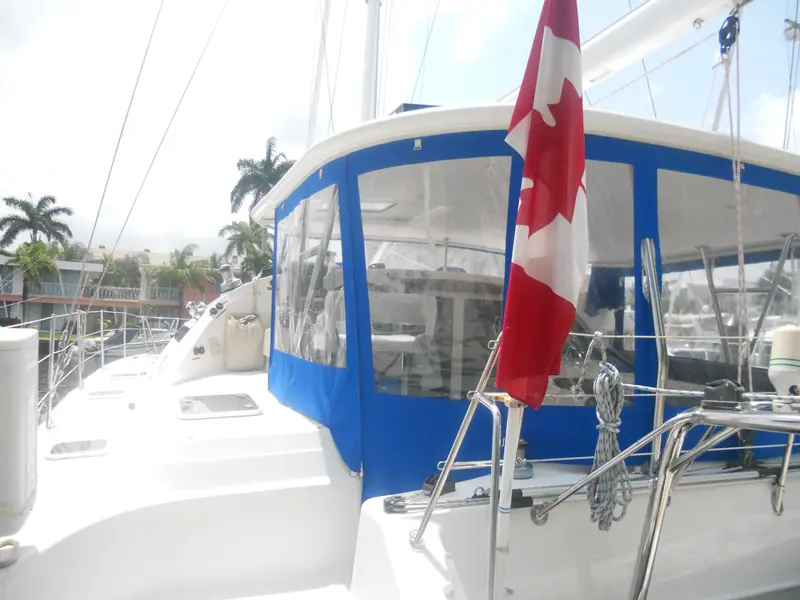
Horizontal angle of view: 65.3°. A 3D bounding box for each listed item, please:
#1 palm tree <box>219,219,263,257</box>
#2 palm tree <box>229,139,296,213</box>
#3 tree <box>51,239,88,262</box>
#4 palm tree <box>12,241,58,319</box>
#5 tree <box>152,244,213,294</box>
[{"bbox_3d":[-13.040,-1.920,52.000,4.200,9.420,4.200,1,-1,0],"label":"palm tree"},{"bbox_3d":[-11.730,-5.620,54.000,6.200,17.050,6.200,1,-1,0],"label":"palm tree"},{"bbox_3d":[-30.100,-1.280,57.000,3.500,8.310,3.500,1,-1,0],"label":"tree"},{"bbox_3d":[-27.450,-0.980,47.000,3.700,7.000,3.700,1,-1,0],"label":"palm tree"},{"bbox_3d":[-16.730,-0.770,48.000,4.700,6.850,4.700,1,-1,0],"label":"tree"}]

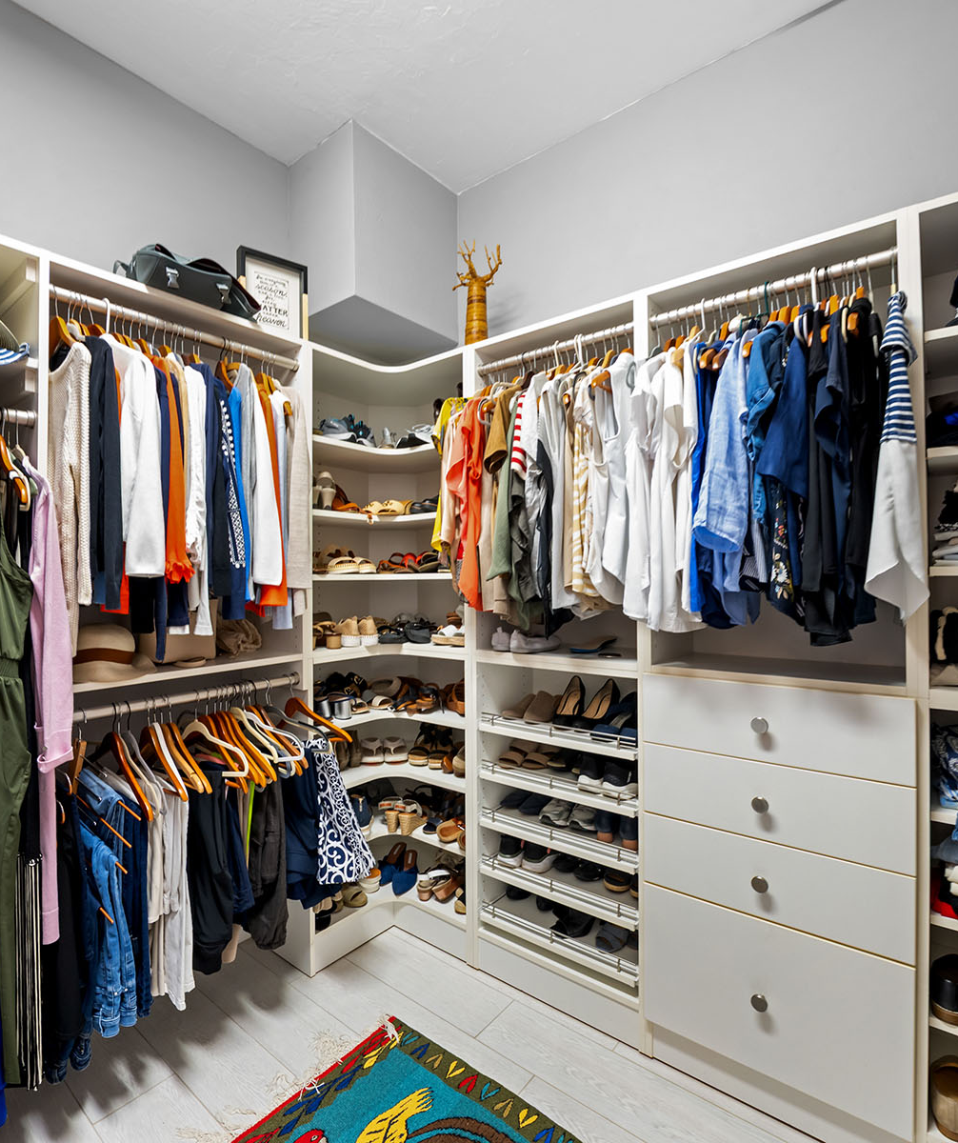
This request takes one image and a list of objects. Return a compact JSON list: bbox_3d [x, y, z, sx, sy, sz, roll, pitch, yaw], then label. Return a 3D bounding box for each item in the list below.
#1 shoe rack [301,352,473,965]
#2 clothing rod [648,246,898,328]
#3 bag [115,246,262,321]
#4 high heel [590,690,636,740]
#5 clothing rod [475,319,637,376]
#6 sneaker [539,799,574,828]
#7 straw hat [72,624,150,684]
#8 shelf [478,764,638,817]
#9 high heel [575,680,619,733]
[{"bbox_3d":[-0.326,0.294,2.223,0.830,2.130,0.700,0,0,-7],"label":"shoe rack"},{"bbox_3d":[0.733,-0.721,1.473,0.570,0.032,0.030,-1,-1,38],"label":"clothing rod"},{"bbox_3d":[-0.859,-0.863,1.710,0.175,0.168,0.385,-1,-1,41],"label":"bag"},{"bbox_3d":[0.452,0.451,1.817,0.083,0.130,0.230,-1,-1,38],"label":"high heel"},{"bbox_3d":[0.239,-0.711,1.833,0.567,0.032,0.032,-1,-1,37],"label":"clothing rod"},{"bbox_3d":[0.309,0.787,1.970,0.095,0.105,0.260,-1,-1,38],"label":"sneaker"},{"bbox_3d":[-1.082,0.219,1.606,0.340,0.120,0.340,-1,-1,42],"label":"straw hat"},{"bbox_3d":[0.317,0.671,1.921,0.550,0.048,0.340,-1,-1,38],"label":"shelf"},{"bbox_3d":[0.397,0.444,1.907,0.080,0.140,0.230,-1,-1,38],"label":"high heel"}]

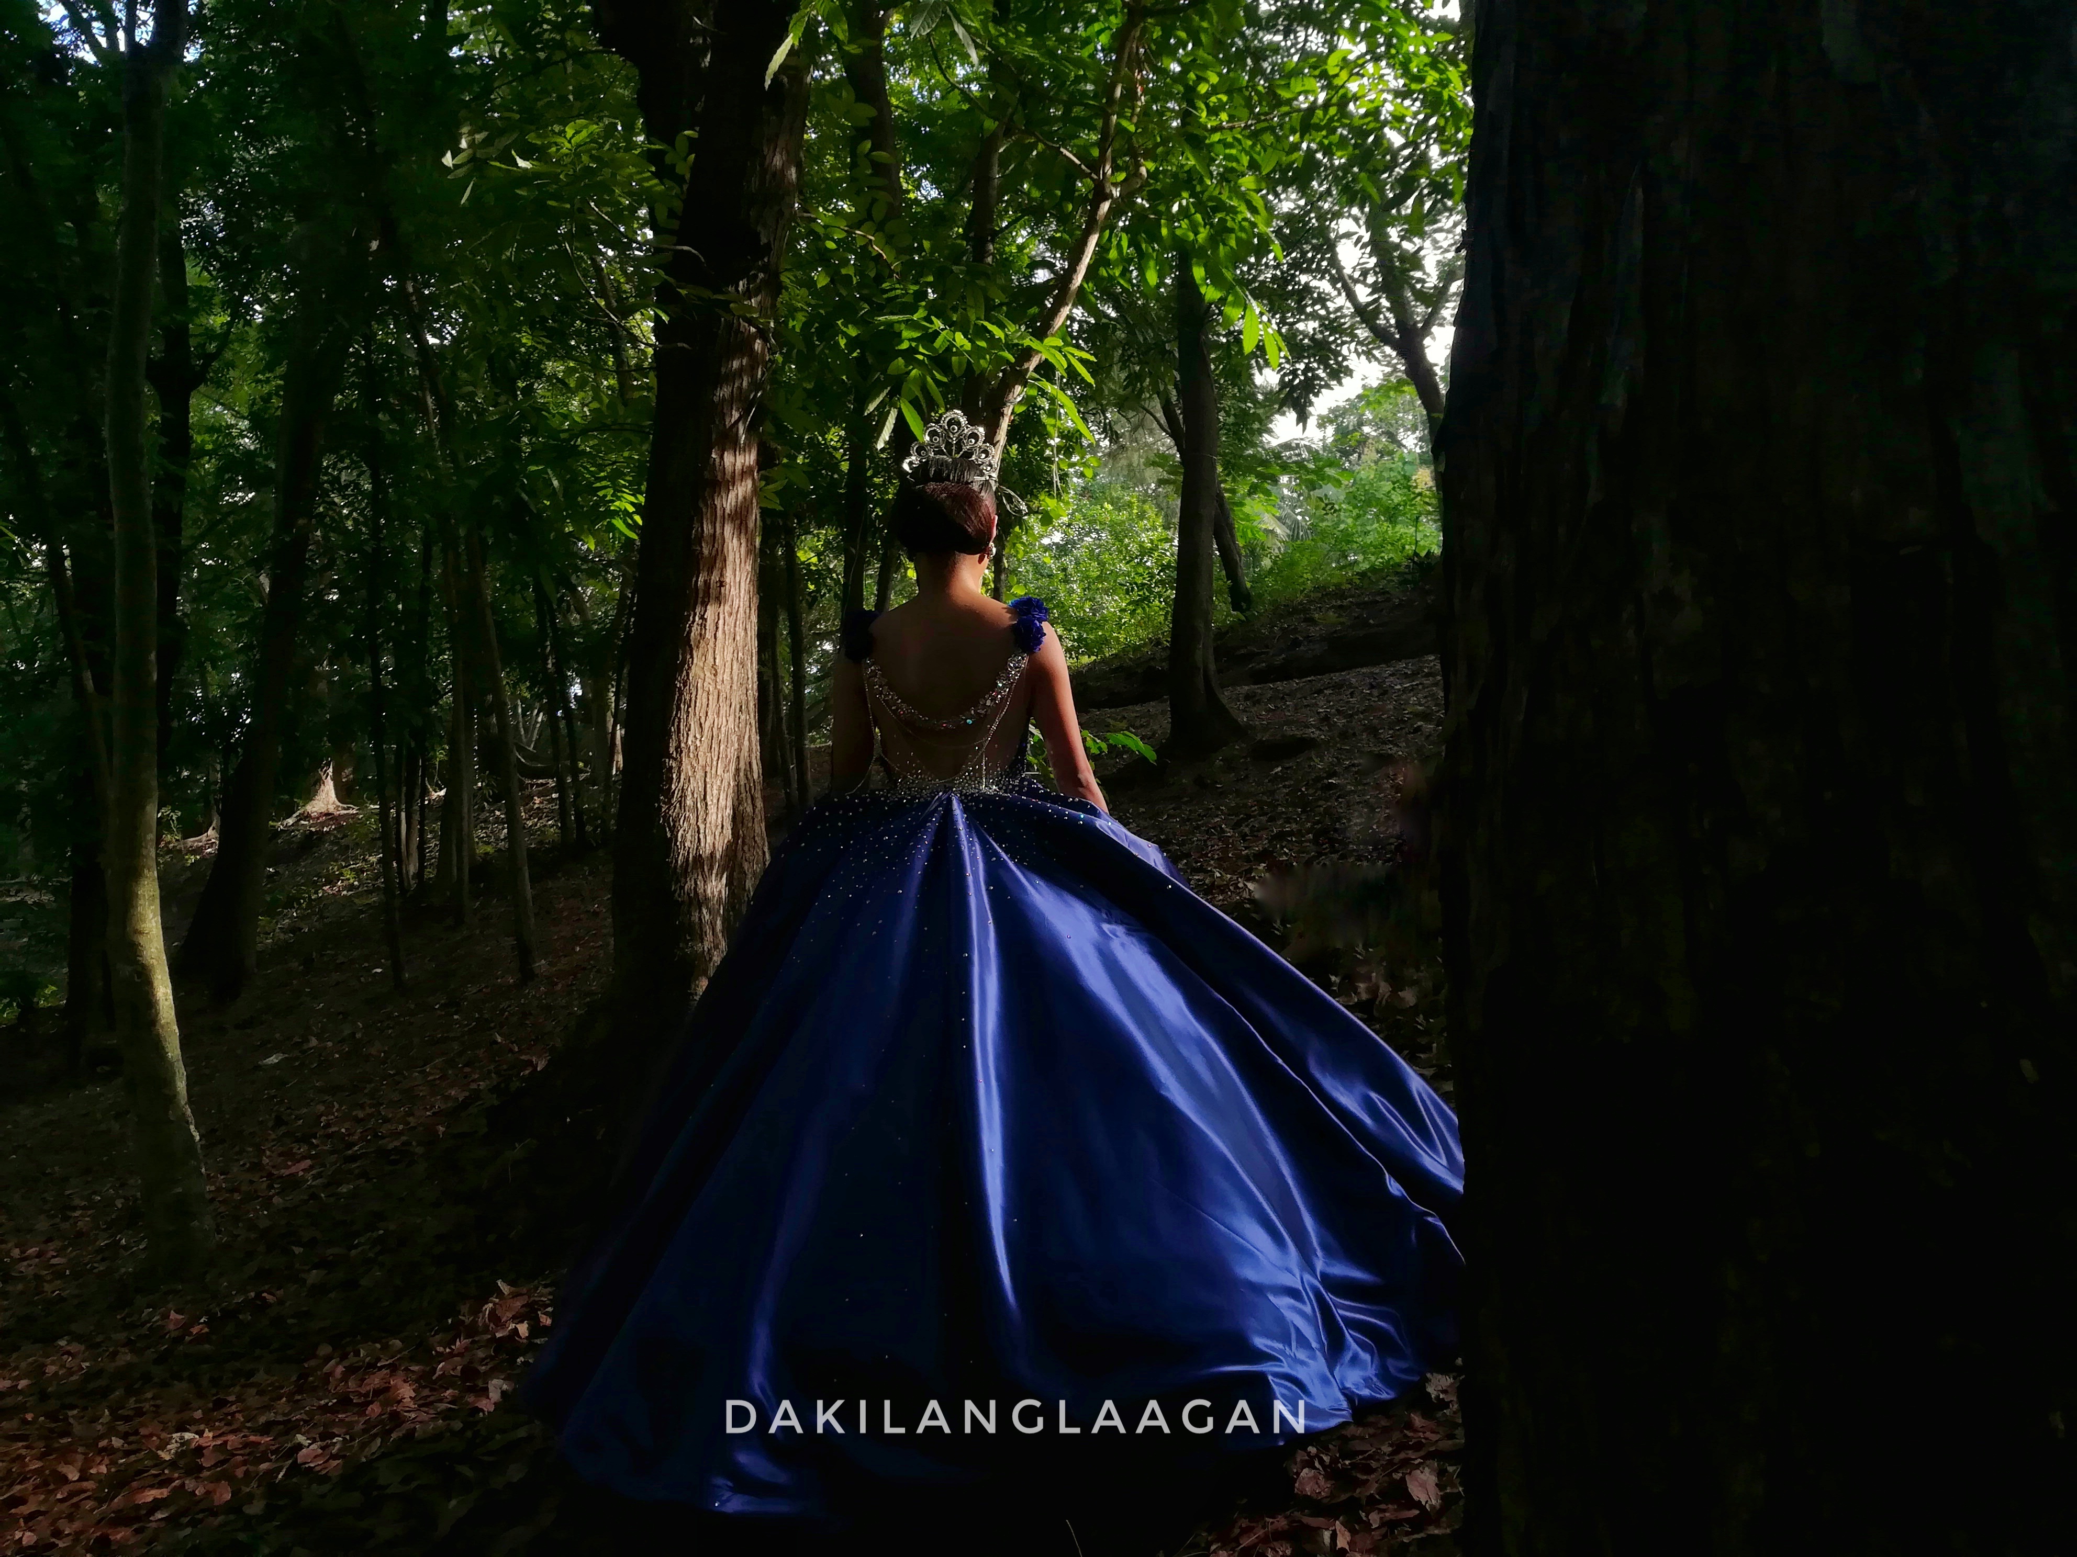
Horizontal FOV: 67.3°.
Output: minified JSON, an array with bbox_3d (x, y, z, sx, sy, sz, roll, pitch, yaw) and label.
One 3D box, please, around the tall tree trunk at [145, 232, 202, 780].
[{"bbox_3d":[-5.161,-1.664,9.300,0.220,3.260,0.220,2,2,0],"label":"tall tree trunk"}]

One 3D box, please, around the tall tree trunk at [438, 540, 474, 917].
[{"bbox_3d":[-3.058,-0.226,8.200,0.160,2.000,0.160,-2,2,0],"label":"tall tree trunk"}]

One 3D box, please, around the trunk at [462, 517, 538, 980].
[{"bbox_3d":[-2.317,-0.125,6.700,0.130,2.000,0.130,-7,2,0],"label":"trunk"}]

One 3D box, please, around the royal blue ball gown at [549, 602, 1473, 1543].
[{"bbox_3d":[-0.030,0.350,2.740,1.600,1.360,1.250,0,3,0],"label":"royal blue ball gown"}]

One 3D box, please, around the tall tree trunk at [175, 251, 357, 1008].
[{"bbox_3d":[-3.391,-0.653,6.900,0.300,3.310,0.300,8,2,0],"label":"tall tree trunk"}]

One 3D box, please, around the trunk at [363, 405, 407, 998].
[{"bbox_3d":[-2.854,-0.350,6.800,0.110,2.550,0.110,-3,2,0],"label":"trunk"}]

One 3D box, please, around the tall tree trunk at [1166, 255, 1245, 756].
[{"bbox_3d":[0.993,-1.640,9.500,0.400,3.050,0.400,-1,2,0],"label":"tall tree trunk"}]

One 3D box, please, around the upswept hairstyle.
[{"bbox_3d":[-0.166,-0.460,2.720,0.175,0.155,0.190,1,3,15],"label":"upswept hairstyle"}]

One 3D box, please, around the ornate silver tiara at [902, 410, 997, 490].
[{"bbox_3d":[-0.156,-0.581,2.750,0.170,0.135,0.130,1,3,15],"label":"ornate silver tiara"}]

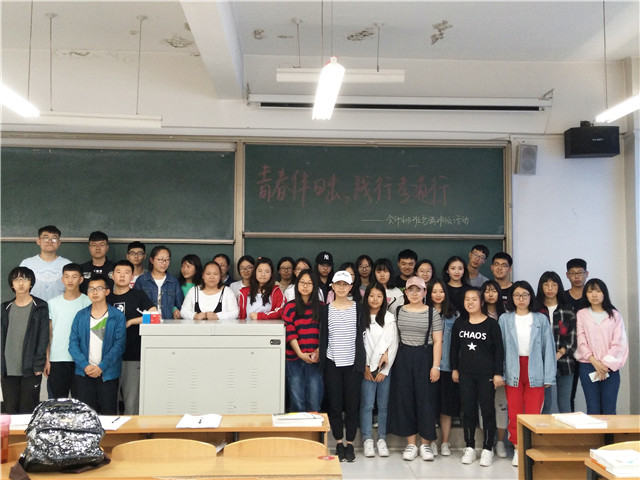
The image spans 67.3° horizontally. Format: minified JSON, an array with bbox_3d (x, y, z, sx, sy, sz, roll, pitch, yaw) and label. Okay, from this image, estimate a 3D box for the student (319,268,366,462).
[{"bbox_3d":[0.205,1.144,4.469,0.430,1.708,0.290,0,-2,1],"label":"student"}]

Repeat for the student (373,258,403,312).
[{"bbox_3d":[0.638,0.996,4.763,0.430,1.614,0.280,0,-2,3],"label":"student"}]

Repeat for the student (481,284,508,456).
[{"bbox_3d":[1.593,1.185,4.465,0.430,1.623,0.300,0,-3,10],"label":"student"}]

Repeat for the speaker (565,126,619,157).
[{"bbox_3d":[2.999,-1.075,5.300,0.520,0.285,0.270,0,0,12],"label":"speaker"}]

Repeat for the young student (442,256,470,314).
[{"bbox_3d":[1.359,0.965,4.767,0.430,1.601,0.280,0,-2,11],"label":"young student"}]

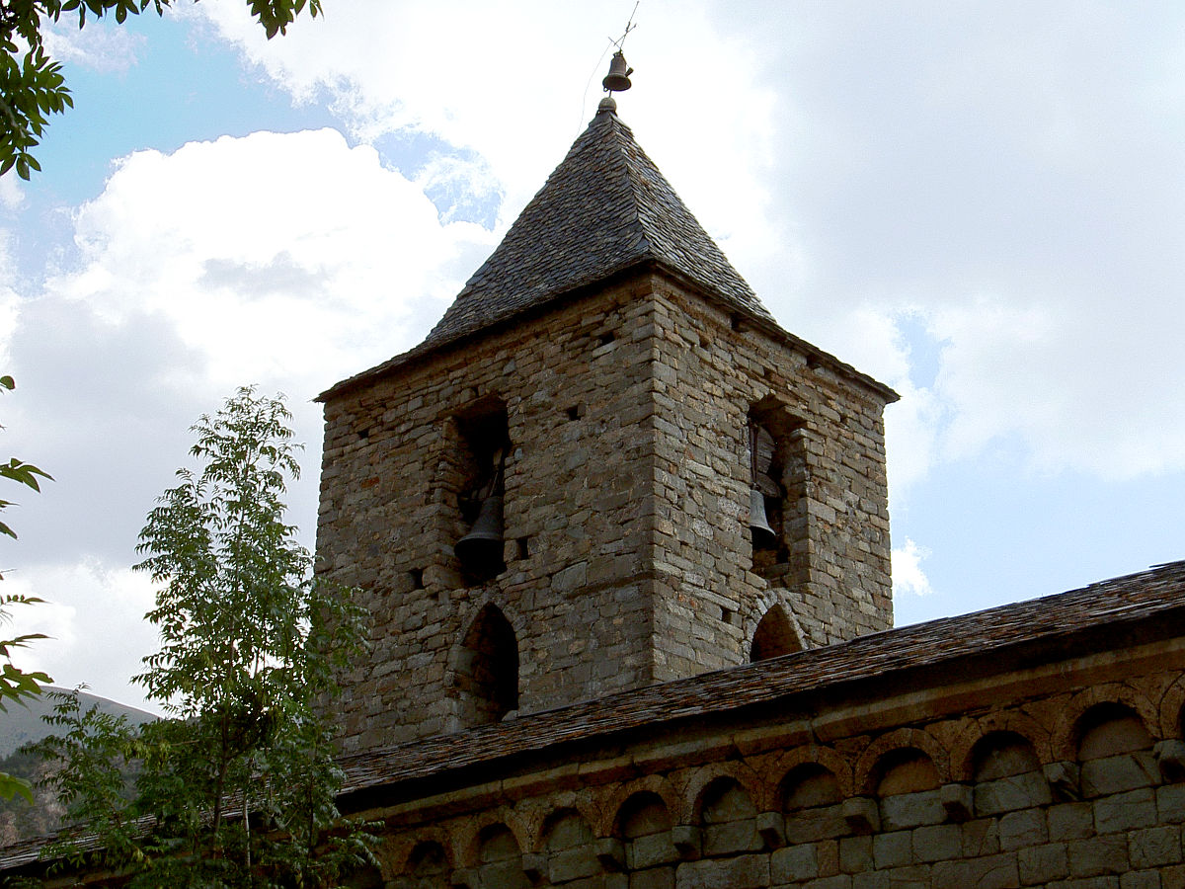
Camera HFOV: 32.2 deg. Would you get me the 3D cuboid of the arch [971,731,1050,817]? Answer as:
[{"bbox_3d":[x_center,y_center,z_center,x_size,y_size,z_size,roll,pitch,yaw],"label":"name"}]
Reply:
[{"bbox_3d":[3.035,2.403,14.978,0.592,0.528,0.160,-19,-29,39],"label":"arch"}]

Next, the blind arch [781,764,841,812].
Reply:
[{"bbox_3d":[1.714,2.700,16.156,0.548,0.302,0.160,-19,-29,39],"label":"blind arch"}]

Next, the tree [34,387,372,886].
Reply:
[{"bbox_3d":[-2.841,3.193,14.414,2.664,7.889,2.664,5,-23,-10],"label":"tree"}]

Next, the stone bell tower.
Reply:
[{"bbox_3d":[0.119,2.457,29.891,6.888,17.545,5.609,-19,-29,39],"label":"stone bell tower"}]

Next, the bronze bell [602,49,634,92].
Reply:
[{"bbox_3d":[0.410,-6.065,33.417,0.466,0.610,0.466,5,-22,2],"label":"bronze bell"}]

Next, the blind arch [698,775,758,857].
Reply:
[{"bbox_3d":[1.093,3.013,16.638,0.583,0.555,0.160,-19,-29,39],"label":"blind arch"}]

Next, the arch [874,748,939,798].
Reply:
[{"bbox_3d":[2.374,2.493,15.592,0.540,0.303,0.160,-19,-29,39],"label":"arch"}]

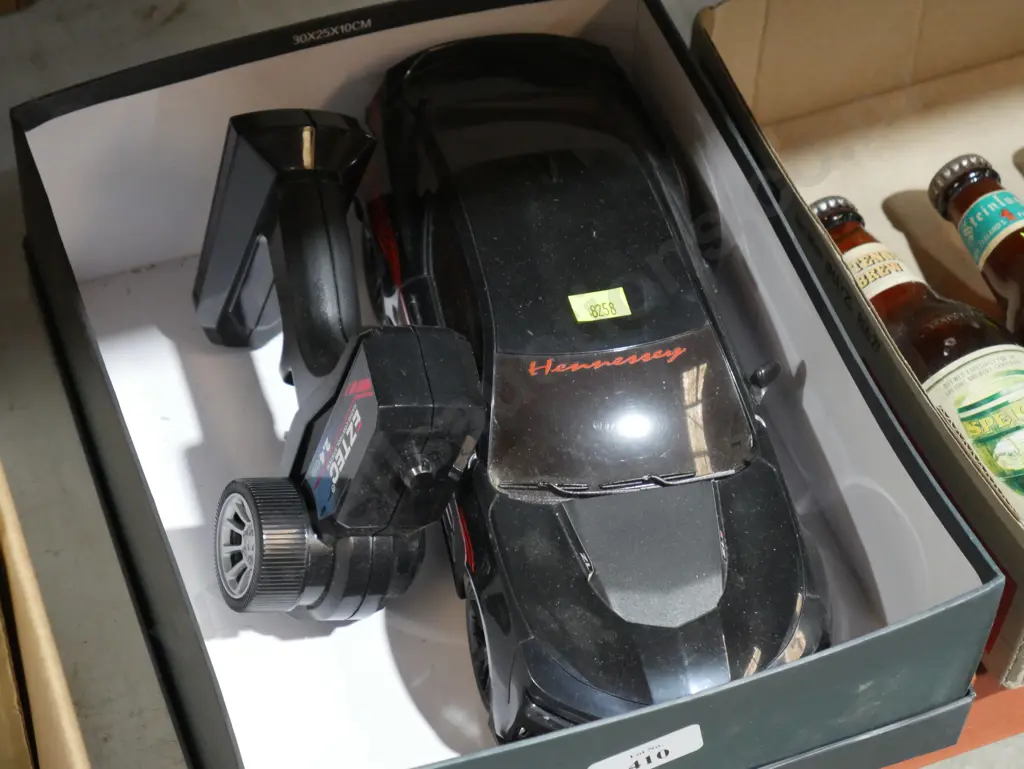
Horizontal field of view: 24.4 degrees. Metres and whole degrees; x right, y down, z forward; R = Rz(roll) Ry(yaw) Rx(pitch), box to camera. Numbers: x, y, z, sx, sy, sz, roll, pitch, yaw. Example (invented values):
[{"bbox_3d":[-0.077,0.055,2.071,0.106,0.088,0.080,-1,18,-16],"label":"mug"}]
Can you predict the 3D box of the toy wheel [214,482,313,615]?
[{"bbox_3d":[-0.090,0.058,0.853,0.018,0.048,0.048,2,50,-28],"label":"toy wheel"}]

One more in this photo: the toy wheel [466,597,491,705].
[{"bbox_3d":[-0.003,0.095,0.839,0.018,0.041,0.041,-11,54,-8],"label":"toy wheel"}]

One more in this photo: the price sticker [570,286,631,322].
[{"bbox_3d":[0.032,-0.029,0.852,0.020,0.001,0.012,-10,59,-11],"label":"price sticker"}]

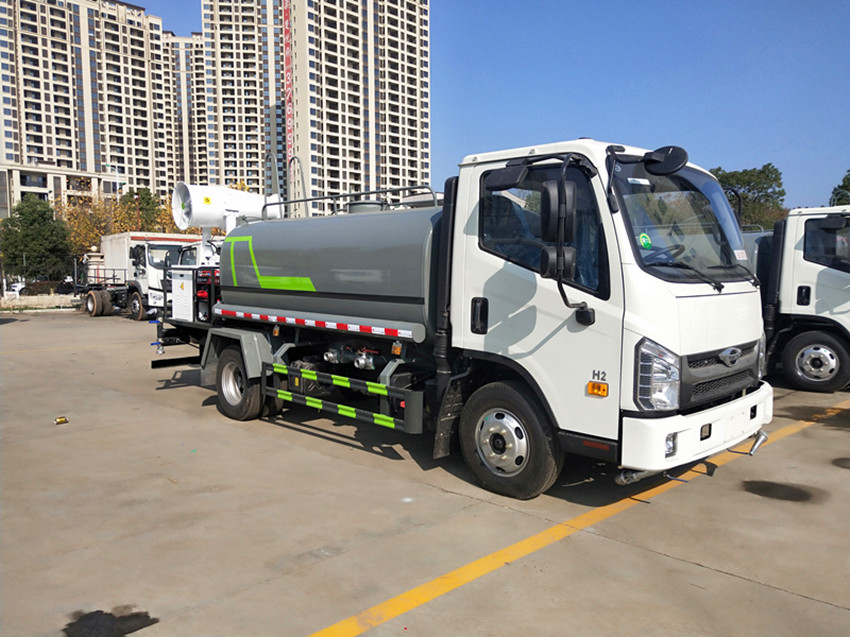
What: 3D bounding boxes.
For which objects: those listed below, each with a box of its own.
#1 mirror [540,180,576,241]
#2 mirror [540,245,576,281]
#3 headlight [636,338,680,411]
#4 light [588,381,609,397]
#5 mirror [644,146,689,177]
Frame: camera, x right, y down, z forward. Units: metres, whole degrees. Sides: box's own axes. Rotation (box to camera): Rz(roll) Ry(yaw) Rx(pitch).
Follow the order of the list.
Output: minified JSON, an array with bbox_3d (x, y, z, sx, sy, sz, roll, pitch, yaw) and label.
[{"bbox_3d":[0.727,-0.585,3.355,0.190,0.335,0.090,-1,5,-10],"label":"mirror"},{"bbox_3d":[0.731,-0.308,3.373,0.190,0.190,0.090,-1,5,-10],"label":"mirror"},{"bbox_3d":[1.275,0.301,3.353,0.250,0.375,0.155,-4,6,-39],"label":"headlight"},{"bbox_3d":[0.972,0.398,3.437,0.120,0.075,0.030,5,7,45],"label":"light"},{"bbox_3d":[1.281,-0.837,3.249,0.220,0.220,0.075,1,-40,15],"label":"mirror"}]

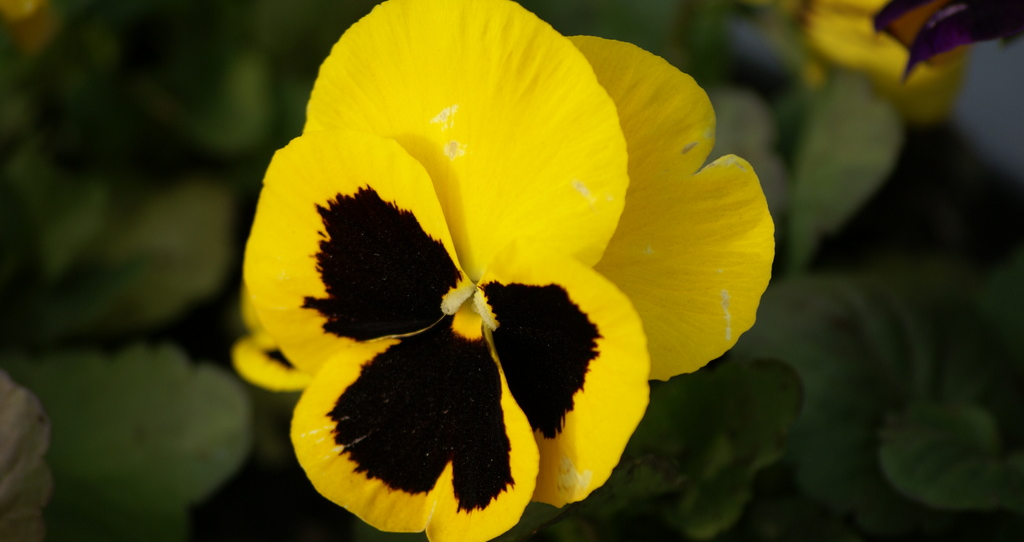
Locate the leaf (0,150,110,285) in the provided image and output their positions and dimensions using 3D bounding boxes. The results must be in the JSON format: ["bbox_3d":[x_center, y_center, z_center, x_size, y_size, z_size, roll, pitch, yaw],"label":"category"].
[{"bbox_3d":[-0.062,-0.008,1.165,0.015,0.018,0.009,12,-12,-3],"label":"leaf"}]

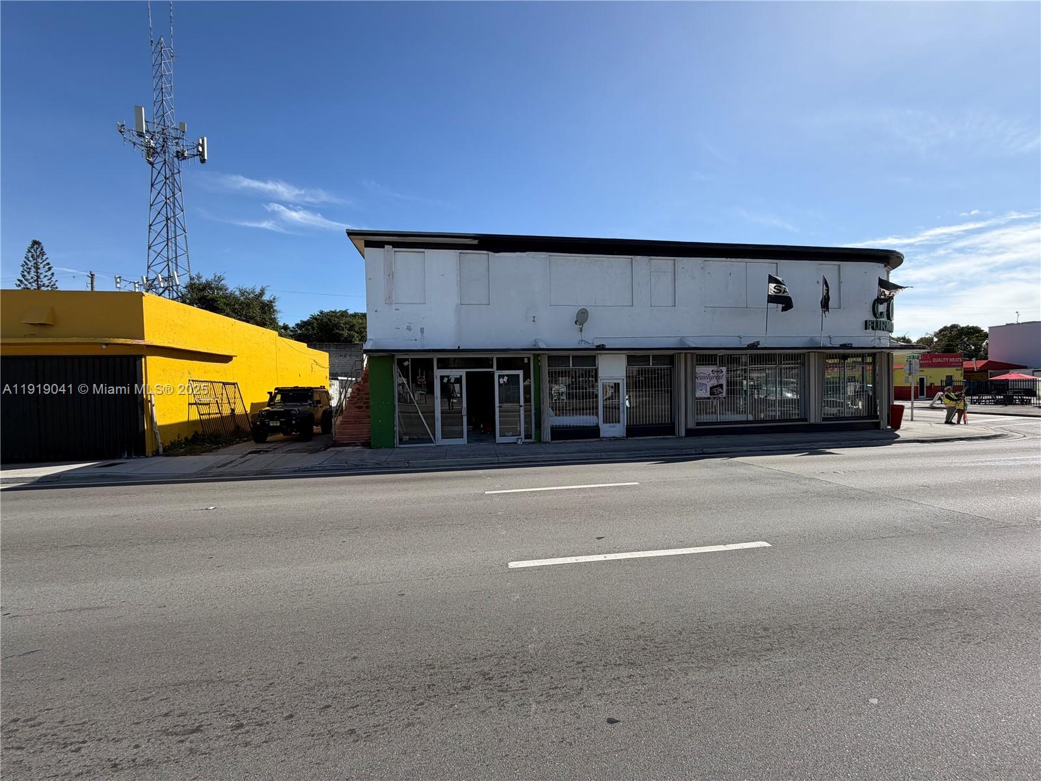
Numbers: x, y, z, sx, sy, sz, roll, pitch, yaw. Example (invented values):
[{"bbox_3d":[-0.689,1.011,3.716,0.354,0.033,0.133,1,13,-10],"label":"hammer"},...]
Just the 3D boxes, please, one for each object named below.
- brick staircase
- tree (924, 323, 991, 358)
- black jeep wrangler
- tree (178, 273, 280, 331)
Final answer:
[{"bbox_3d":[-5.993,0.121,17.052,1.400,3.200,6.000,-1,1,-9],"label":"brick staircase"},{"bbox_3d":[51.885,-3.847,50.067,9.000,8.052,9.000,-1,1,-9],"label":"tree"},{"bbox_3d":[-8.513,0.829,15.874,1.950,1.930,4.100,-1,1,-9],"label":"black jeep wrangler"},{"bbox_3d":[-21.945,-3.532,32.087,8.000,10.555,8.000,-1,1,-9],"label":"tree"}]

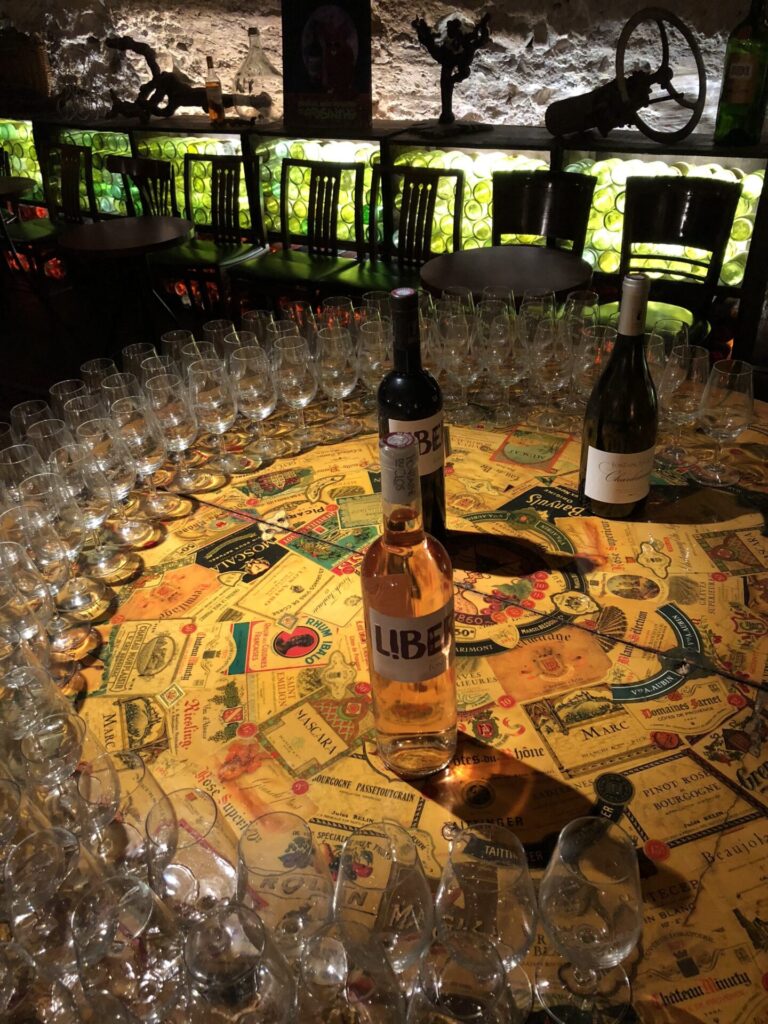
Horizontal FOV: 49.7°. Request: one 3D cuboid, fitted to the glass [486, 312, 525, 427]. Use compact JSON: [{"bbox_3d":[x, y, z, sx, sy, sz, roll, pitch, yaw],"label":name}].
[{"bbox_3d":[0.187,-0.211,1.244,0.066,0.155,0.066,-3,34,2],"label":"glass"}]

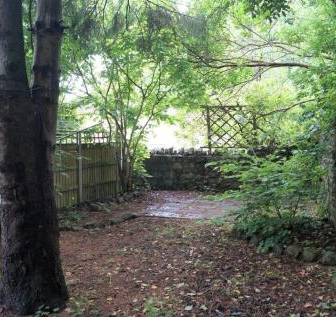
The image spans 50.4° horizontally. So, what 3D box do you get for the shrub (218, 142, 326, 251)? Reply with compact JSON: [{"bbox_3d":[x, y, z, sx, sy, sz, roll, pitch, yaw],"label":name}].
[{"bbox_3d":[1.820,0.570,6.200,1.750,1.650,1.600,1,2,16],"label":"shrub"}]

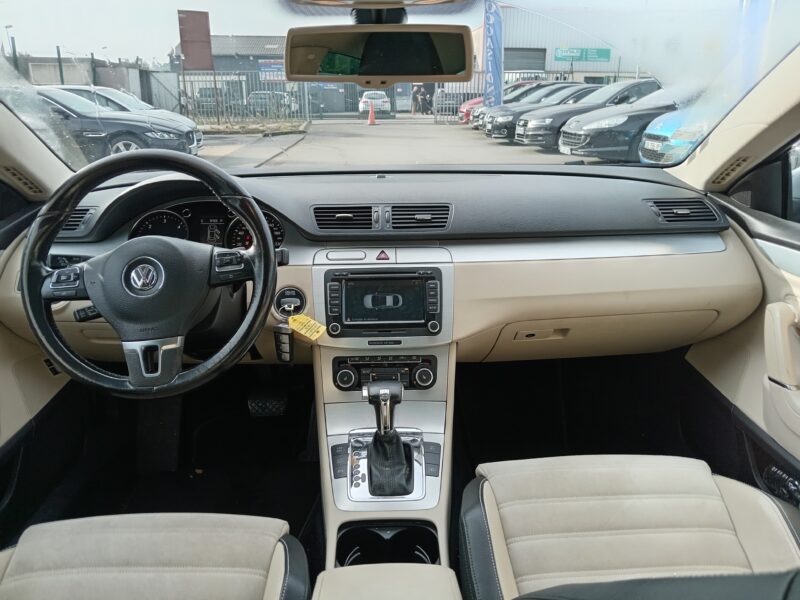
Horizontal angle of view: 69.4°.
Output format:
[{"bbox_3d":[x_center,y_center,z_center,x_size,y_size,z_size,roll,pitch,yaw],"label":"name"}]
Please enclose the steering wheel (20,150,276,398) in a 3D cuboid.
[{"bbox_3d":[-0.373,-0.038,0.888,0.377,0.377,0.085,-5,-7,-1],"label":"steering wheel"}]

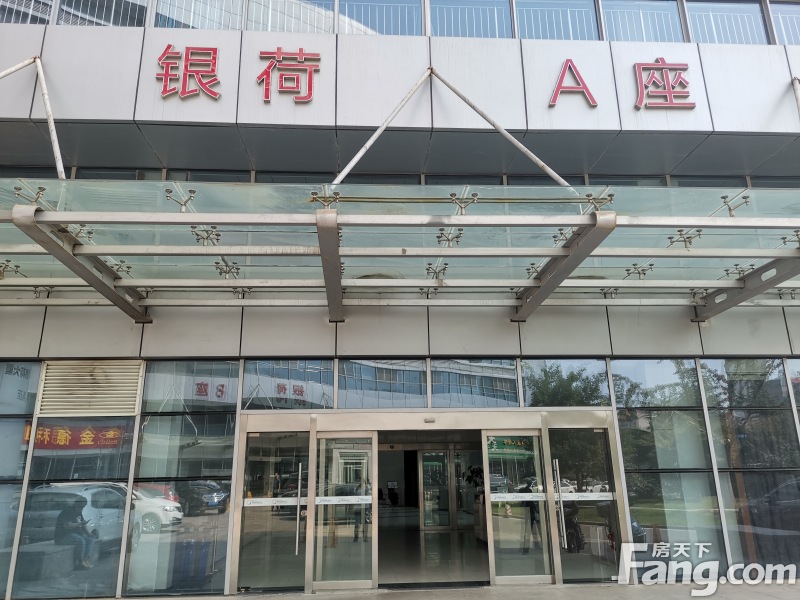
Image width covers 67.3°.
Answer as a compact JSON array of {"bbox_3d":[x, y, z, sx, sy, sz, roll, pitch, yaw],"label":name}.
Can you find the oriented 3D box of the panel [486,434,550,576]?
[{"bbox_3d":[1.723,3.000,8.781,0.933,2.113,0.060,0,-17,-4],"label":"panel"}]

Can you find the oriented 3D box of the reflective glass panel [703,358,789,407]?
[{"bbox_3d":[5.405,1.303,9.358,1.359,0.765,0.060,0,-17,-4],"label":"reflective glass panel"}]

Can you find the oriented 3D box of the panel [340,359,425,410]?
[{"bbox_3d":[-0.254,1.278,9.126,1.356,0.746,0.060,0,-17,-4],"label":"panel"}]

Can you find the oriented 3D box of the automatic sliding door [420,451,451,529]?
[{"bbox_3d":[1.013,5.295,16.757,0.917,2.140,0.060,0,-17,-4],"label":"automatic sliding door"}]

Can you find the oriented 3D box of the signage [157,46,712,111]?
[{"bbox_3d":[0.496,-3.343,9.057,8.126,0.963,0.120,0,-17,-4],"label":"signage"}]

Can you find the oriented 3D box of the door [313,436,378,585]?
[{"bbox_3d":[-0.768,2.944,8.513,0.904,2.103,0.070,0,-17,-4],"label":"door"}]

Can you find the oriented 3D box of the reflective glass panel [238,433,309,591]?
[{"bbox_3d":[-1.772,2.976,8.508,0.910,2.157,0.060,0,-17,-4],"label":"reflective glass panel"}]

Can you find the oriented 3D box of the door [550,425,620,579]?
[{"bbox_3d":[2.679,2.937,8.699,0.886,2.112,0.060,0,-17,-4],"label":"door"}]

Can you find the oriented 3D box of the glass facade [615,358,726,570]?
[{"bbox_3d":[4.043,2.460,9.052,1.392,3.194,0.080,0,-17,-4],"label":"glass facade"}]

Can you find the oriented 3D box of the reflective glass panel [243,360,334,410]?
[{"bbox_3d":[-1.743,1.335,9.406,1.425,0.760,0.060,0,-18,-3],"label":"reflective glass panel"}]

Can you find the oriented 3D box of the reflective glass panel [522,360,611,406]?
[{"bbox_3d":[2.538,1.264,9.166,1.333,0.738,0.040,0,-17,-3],"label":"reflective glass panel"}]

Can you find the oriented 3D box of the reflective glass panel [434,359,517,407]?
[{"bbox_3d":[1.184,1.341,9.570,1.392,0.754,0.060,0,-18,-3],"label":"reflective glass panel"}]

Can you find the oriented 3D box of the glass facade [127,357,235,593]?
[{"bbox_3d":[-3.044,2.433,8.493,1.341,3.168,0.070,0,-17,-4],"label":"glass facade"}]

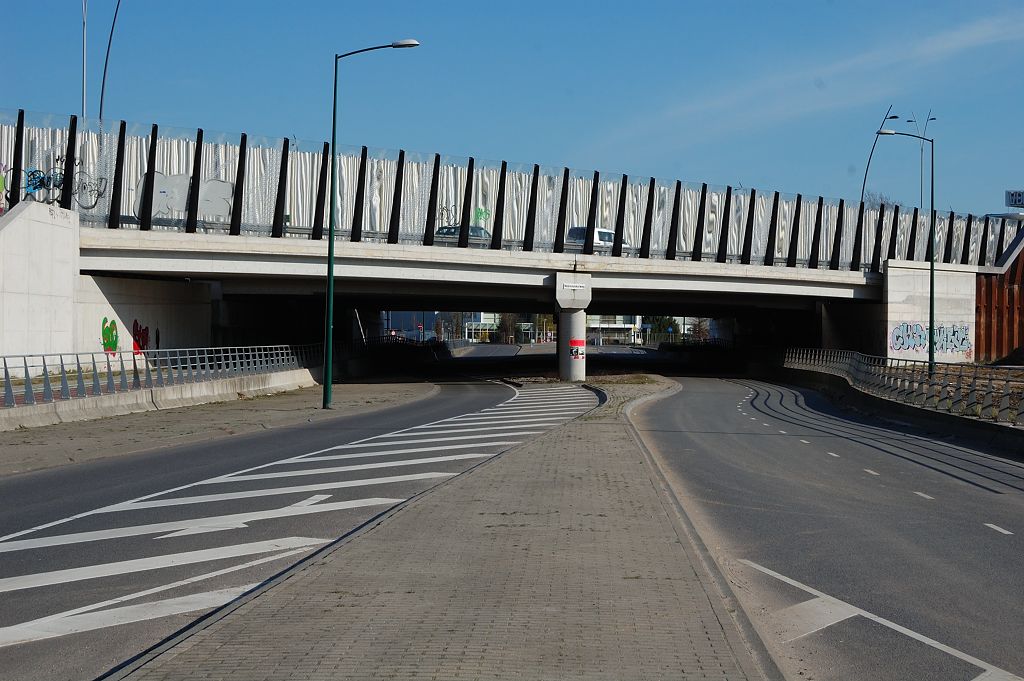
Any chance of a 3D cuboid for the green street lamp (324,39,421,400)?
[{"bbox_3d":[-3.497,-2.894,44.400,2.200,9.160,0.320,1,1,5],"label":"green street lamp"}]

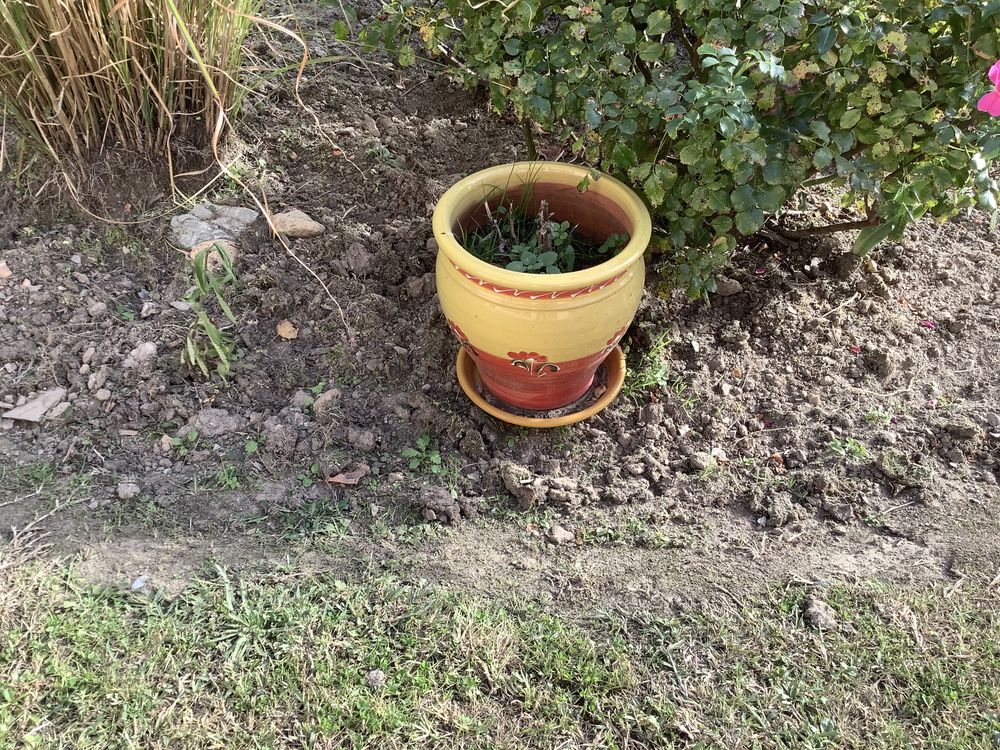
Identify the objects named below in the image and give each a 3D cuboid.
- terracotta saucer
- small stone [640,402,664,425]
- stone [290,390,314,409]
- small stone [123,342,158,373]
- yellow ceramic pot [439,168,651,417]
[{"bbox_3d":[0.073,-0.009,1.702,0.319,0.038,0.319,-1,42,0],"label":"terracotta saucer"},{"bbox_3d":[0.305,0.077,1.790,0.046,0.036,0.038,1,43,0],"label":"small stone"},{"bbox_3d":[-0.366,0.045,1.658,0.045,0.027,0.034,-1,42,0],"label":"stone"},{"bbox_3d":[-0.700,-0.034,1.743,0.071,0.043,0.064,-1,42,0],"label":"small stone"},{"bbox_3d":[0.071,-0.137,1.587,0.360,0.342,0.360,-1,42,0],"label":"yellow ceramic pot"}]

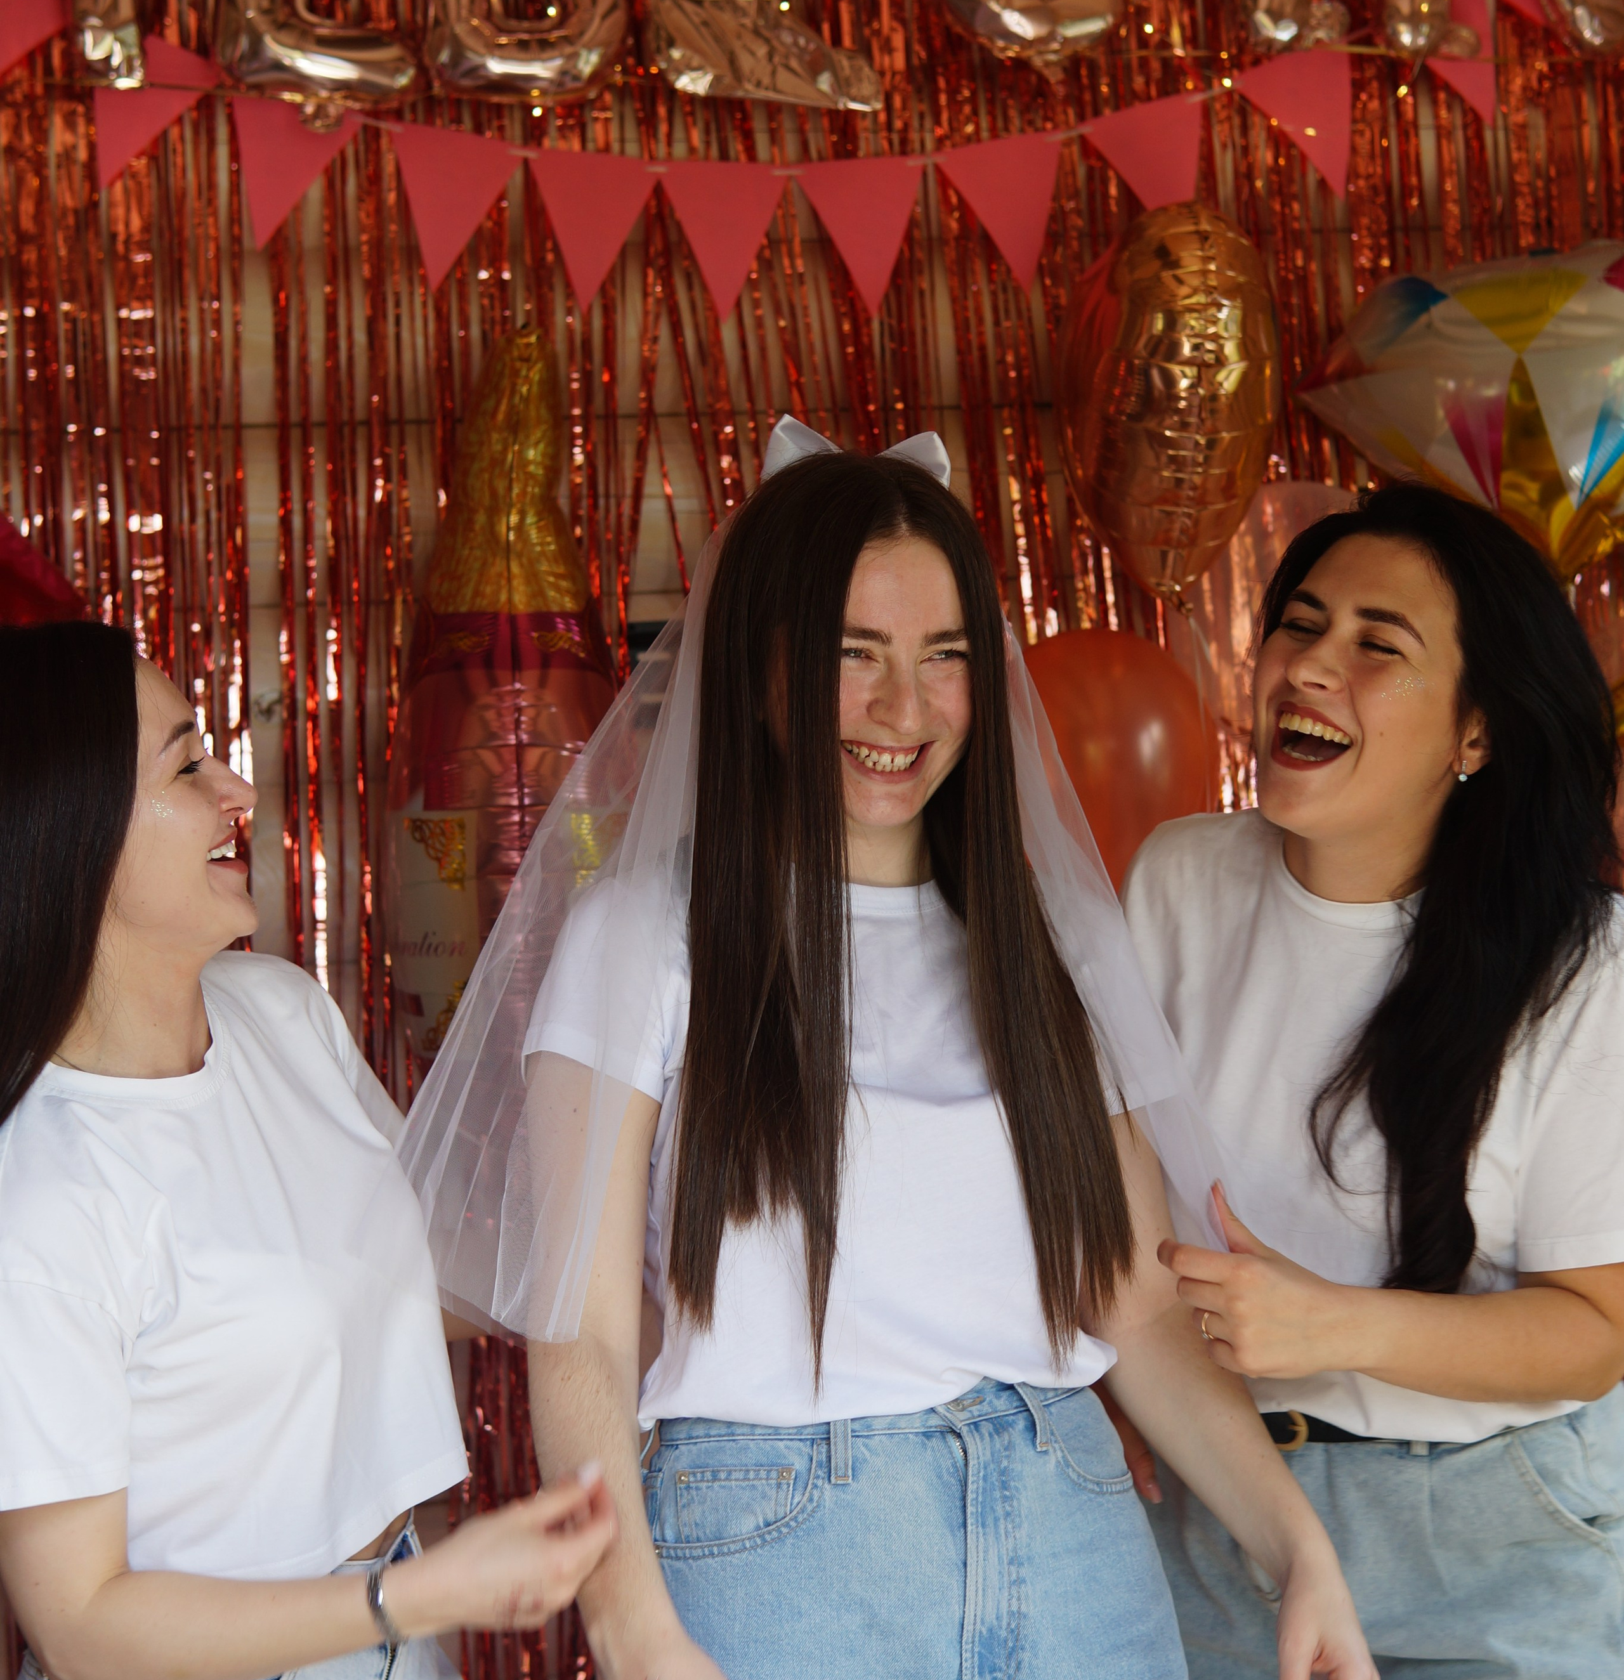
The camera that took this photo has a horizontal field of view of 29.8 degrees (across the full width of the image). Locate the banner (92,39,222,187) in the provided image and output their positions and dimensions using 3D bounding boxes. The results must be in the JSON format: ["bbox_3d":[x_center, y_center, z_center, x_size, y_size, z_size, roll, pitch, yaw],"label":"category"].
[{"bbox_3d":[-0.696,-0.732,3.111,0.142,0.151,0.010,22,-7,-6],"label":"banner"}]

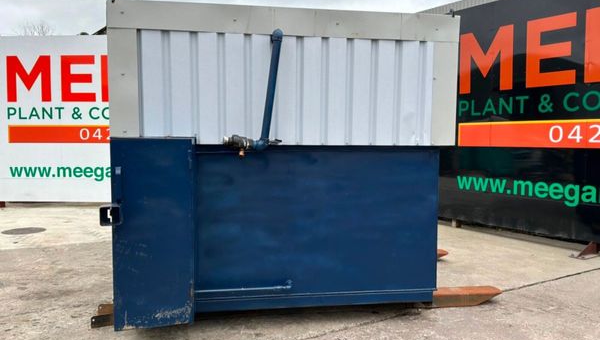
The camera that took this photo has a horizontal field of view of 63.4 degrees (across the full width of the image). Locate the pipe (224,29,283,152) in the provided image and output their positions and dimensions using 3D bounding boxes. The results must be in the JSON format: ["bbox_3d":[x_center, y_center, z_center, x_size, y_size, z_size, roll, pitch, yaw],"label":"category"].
[{"bbox_3d":[-0.352,-0.605,3.705,0.451,0.928,0.138,-1,4,-11],"label":"pipe"}]

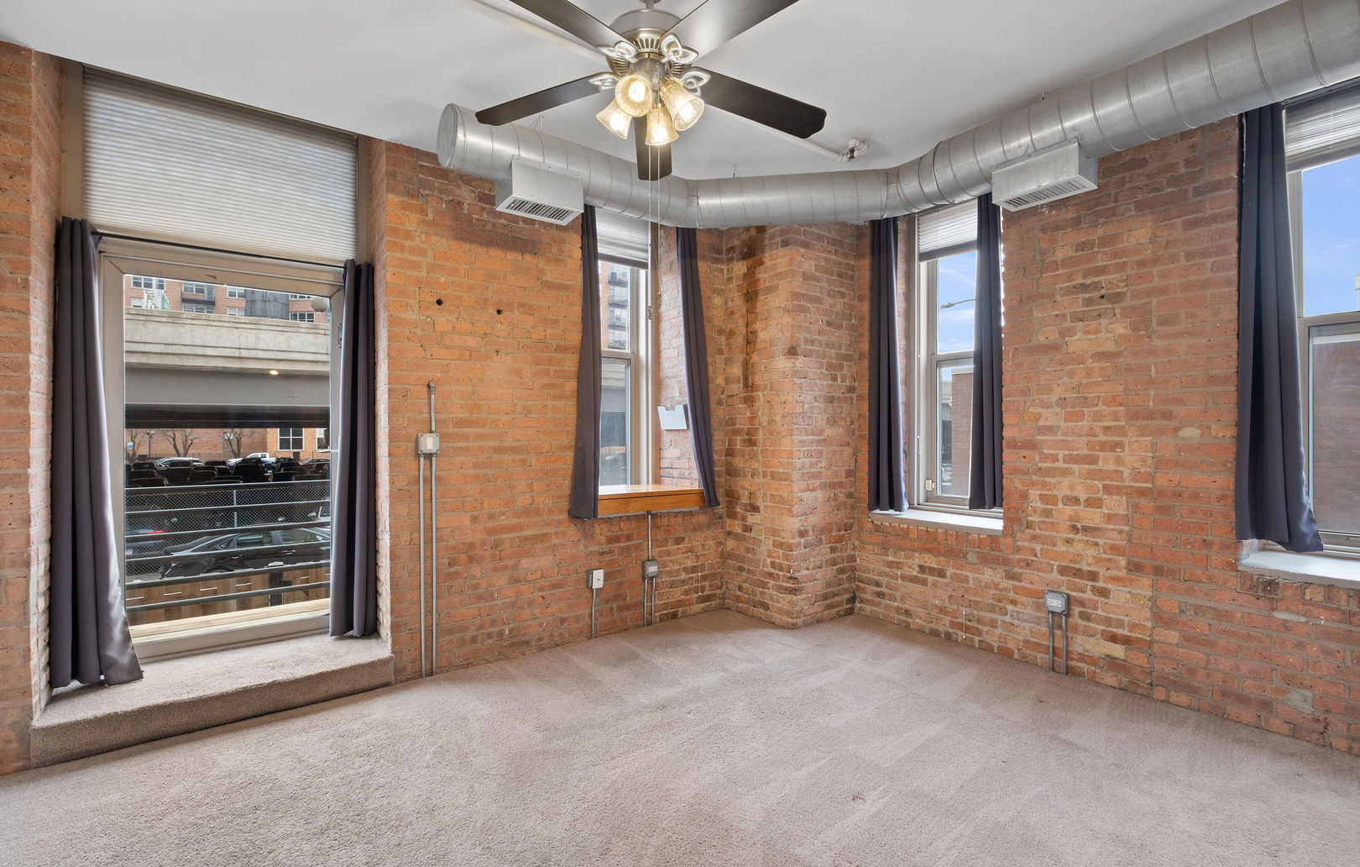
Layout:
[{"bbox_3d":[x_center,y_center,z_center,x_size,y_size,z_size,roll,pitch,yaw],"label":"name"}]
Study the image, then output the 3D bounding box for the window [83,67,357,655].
[{"bbox_3d":[-2.296,-0.290,3.116,1.129,2.820,0.130,0,0,-36],"label":"window"}]

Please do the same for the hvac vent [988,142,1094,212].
[{"bbox_3d":[1.582,-1.108,2.623,0.210,0.150,0.340,0,0,-37],"label":"hvac vent"}]

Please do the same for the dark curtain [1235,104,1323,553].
[{"bbox_3d":[2.594,-0.480,2.619,0.140,1.960,0.260,0,0,-37],"label":"dark curtain"}]

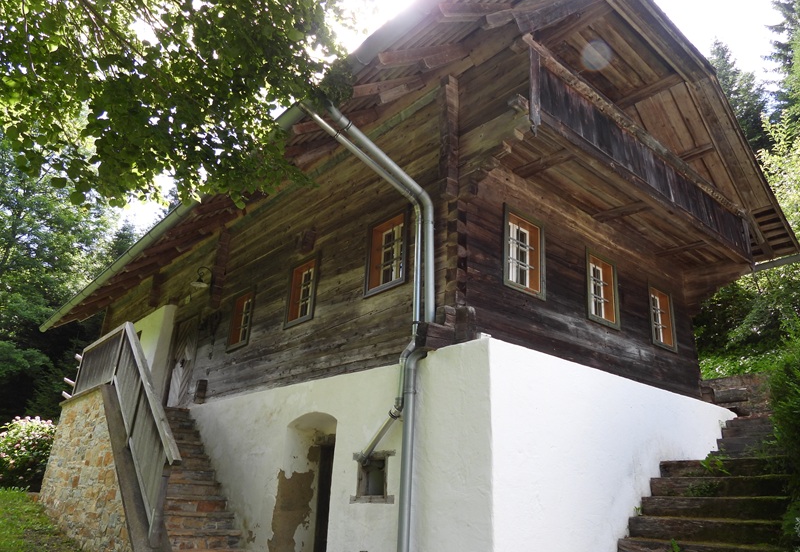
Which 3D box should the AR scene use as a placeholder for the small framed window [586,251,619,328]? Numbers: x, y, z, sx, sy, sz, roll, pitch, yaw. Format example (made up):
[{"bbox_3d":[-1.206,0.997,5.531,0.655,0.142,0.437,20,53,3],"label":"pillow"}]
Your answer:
[{"bbox_3d":[2.767,0.198,7.680,0.797,1.001,0.150,19,-24,-38],"label":"small framed window"}]

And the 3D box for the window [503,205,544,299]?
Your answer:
[{"bbox_3d":[1.462,-0.263,6.629,0.797,1.001,0.150,19,-24,-38],"label":"window"}]

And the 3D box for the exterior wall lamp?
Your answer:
[{"bbox_3d":[-3.897,0.053,10.917,0.380,0.390,0.280,19,-24,-38],"label":"exterior wall lamp"}]

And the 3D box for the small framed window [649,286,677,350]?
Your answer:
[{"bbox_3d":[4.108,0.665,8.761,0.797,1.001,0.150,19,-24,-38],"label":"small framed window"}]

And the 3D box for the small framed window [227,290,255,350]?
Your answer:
[{"bbox_3d":[-2.704,0.771,9.621,0.150,1.001,0.797,19,-24,-38],"label":"small framed window"}]

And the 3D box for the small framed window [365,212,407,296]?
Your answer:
[{"bbox_3d":[-0.136,-0.281,6.887,0.150,1.001,0.797,19,-24,-38],"label":"small framed window"}]

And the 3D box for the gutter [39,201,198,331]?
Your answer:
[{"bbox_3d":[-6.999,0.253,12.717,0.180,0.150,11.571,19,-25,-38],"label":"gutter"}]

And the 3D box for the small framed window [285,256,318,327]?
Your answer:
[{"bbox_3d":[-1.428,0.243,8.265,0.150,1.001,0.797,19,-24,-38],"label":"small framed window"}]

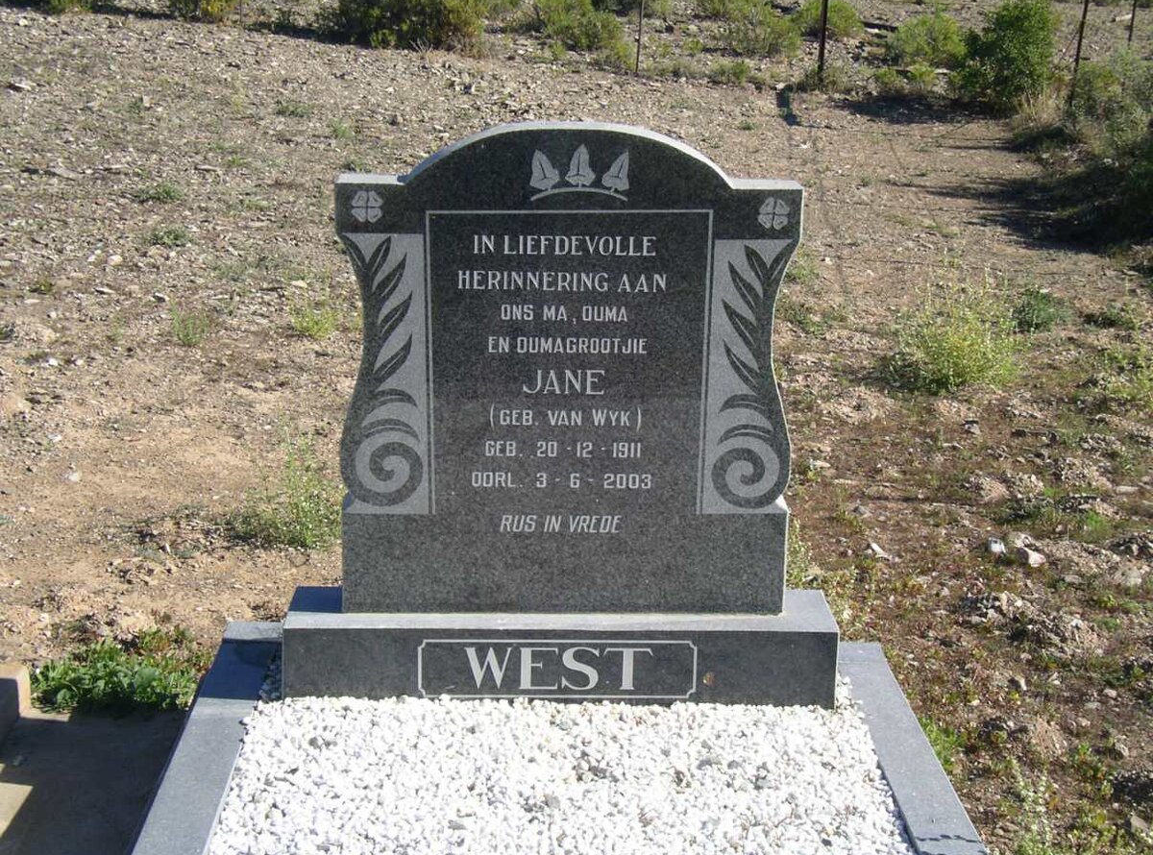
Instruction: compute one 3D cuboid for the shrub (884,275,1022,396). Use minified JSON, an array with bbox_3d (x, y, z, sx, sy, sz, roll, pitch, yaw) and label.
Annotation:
[{"bbox_3d":[1.147,-0.293,5.738,0.370,0.300,0.350,1,15,-2],"label":"shrub"}]

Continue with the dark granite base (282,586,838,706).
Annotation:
[{"bbox_3d":[-0.026,0.368,3.152,0.890,0.142,0.198,1,15,-2],"label":"dark granite base"}]

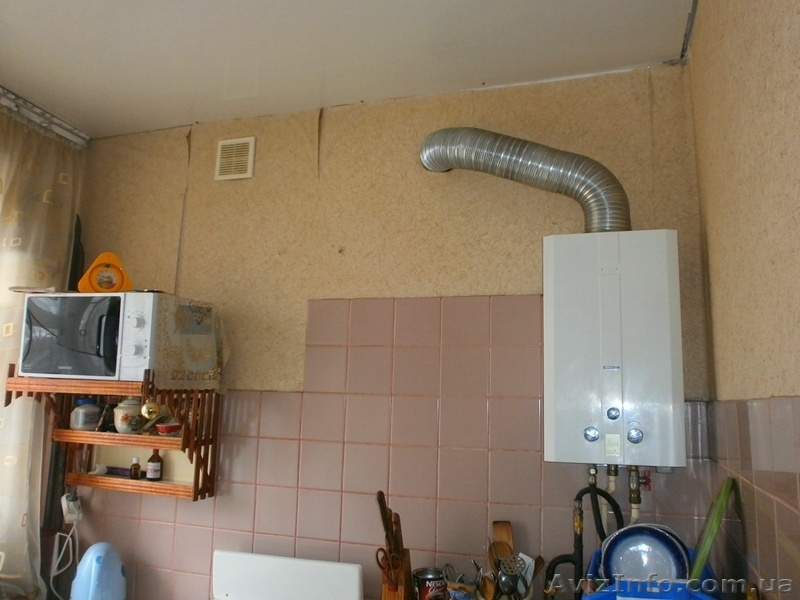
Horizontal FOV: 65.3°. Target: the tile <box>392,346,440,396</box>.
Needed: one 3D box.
[{"bbox_3d":[0.051,0.221,1.943,0.150,0.150,0.008,-1,-8,17],"label":"tile"}]

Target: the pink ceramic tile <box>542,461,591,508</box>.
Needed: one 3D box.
[{"bbox_3d":[0.476,0.505,1.750,0.150,0.150,0.008,-1,-9,18],"label":"pink ceramic tile"}]

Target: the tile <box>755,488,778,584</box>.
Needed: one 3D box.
[{"bbox_3d":[0.626,0.404,1.058,0.008,0.150,0.150,-1,-9,19],"label":"tile"}]

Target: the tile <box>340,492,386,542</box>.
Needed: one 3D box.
[{"bbox_3d":[-0.107,0.673,1.918,0.150,0.150,0.008,-1,-9,18],"label":"tile"}]

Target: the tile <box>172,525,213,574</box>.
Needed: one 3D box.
[{"bbox_3d":[-0.690,0.835,2.085,0.150,0.150,0.010,-1,-9,18],"label":"tile"}]

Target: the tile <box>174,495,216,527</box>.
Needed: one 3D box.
[{"bbox_3d":[-0.687,0.684,2.101,0.150,0.150,0.008,-1,-8,17],"label":"tile"}]

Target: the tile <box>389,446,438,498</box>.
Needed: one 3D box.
[{"bbox_3d":[0.044,0.521,1.899,0.150,0.150,0.010,-1,-9,17],"label":"tile"}]

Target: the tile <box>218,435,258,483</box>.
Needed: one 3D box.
[{"bbox_3d":[-0.538,0.533,2.083,0.150,0.150,0.008,-1,-9,18],"label":"tile"}]

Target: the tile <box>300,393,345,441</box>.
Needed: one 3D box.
[{"bbox_3d":[-0.243,0.376,2.010,0.150,0.150,0.008,-1,-8,17],"label":"tile"}]

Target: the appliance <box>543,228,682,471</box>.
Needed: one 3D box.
[{"bbox_3d":[0.563,0.129,1.671,0.335,0.590,0.235,-1,-9,17],"label":"appliance"}]

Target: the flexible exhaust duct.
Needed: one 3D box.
[{"bbox_3d":[0.342,-0.333,1.829,0.623,0.358,0.200,-1,-9,17],"label":"flexible exhaust duct"}]

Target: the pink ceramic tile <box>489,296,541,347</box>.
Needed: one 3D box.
[{"bbox_3d":[0.345,0.063,1.863,0.150,0.150,0.008,-1,-9,18],"label":"pink ceramic tile"}]

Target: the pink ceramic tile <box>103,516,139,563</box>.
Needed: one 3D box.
[{"bbox_3d":[-0.979,0.841,2.177,0.150,0.150,0.010,-1,-9,18],"label":"pink ceramic tile"}]

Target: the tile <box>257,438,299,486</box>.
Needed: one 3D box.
[{"bbox_3d":[-0.393,0.529,2.032,0.150,0.150,0.010,-1,-9,17],"label":"tile"}]

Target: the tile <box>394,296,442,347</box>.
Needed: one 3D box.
[{"bbox_3d":[0.055,0.070,1.964,0.150,0.150,0.008,-1,-8,17],"label":"tile"}]

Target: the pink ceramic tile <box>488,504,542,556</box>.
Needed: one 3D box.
[{"bbox_3d":[0.330,0.667,1.790,0.150,0.150,0.008,-1,-8,17],"label":"pink ceramic tile"}]

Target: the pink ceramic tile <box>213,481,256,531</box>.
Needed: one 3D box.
[{"bbox_3d":[-0.541,0.682,2.060,0.150,0.150,0.010,-1,-9,18],"label":"pink ceramic tile"}]

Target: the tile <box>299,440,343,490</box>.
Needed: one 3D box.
[{"bbox_3d":[-0.247,0.526,1.988,0.150,0.150,0.010,-1,-9,17],"label":"tile"}]

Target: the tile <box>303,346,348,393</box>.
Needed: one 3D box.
[{"bbox_3d":[-0.239,0.225,2.032,0.150,0.150,0.008,-1,-8,17],"label":"tile"}]

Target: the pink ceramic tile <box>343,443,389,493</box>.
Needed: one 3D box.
[{"bbox_3d":[-0.102,0.523,1.944,0.150,0.150,0.010,-1,-9,17],"label":"pink ceramic tile"}]

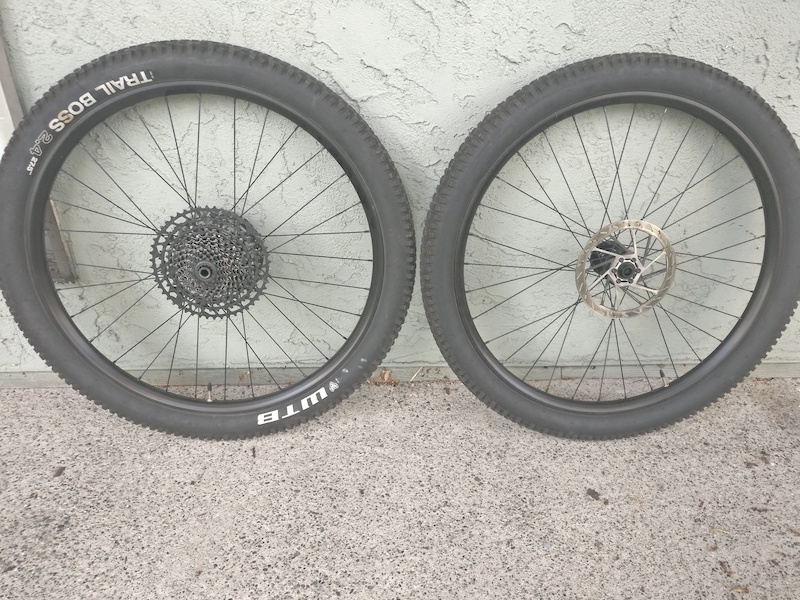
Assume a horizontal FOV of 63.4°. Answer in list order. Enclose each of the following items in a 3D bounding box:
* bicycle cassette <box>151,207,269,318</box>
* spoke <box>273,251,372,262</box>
[{"bbox_3d":[-0.323,-0.053,1.096,0.206,0.206,0.045,-3,22,-5],"label":"bicycle cassette"},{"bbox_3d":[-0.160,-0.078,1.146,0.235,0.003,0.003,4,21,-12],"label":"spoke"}]

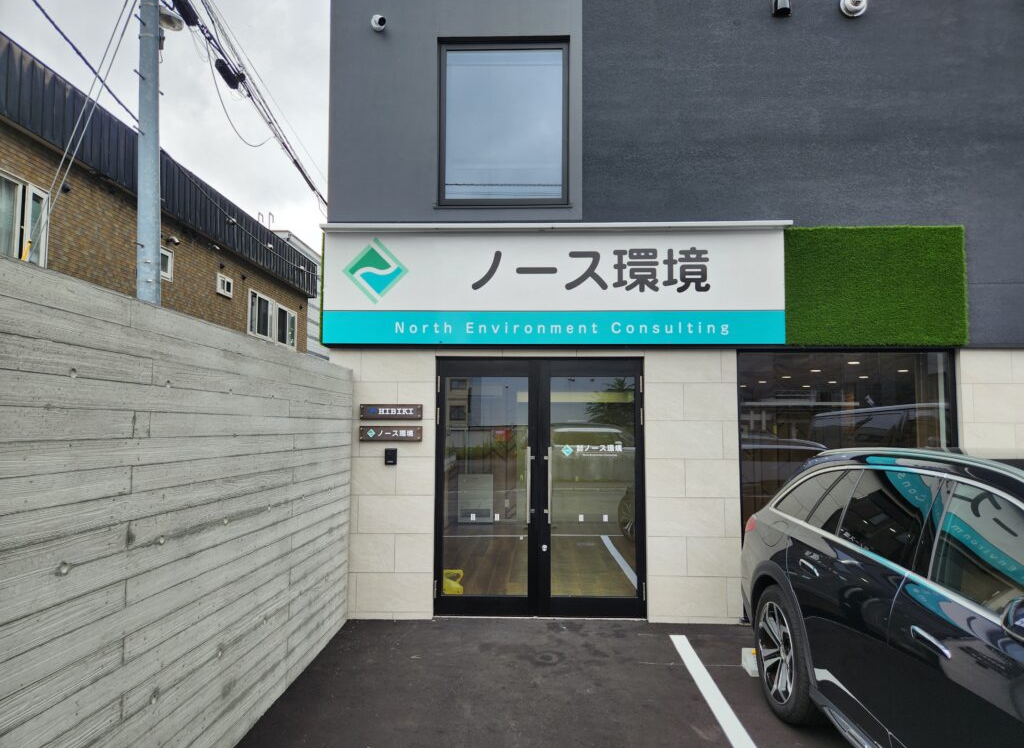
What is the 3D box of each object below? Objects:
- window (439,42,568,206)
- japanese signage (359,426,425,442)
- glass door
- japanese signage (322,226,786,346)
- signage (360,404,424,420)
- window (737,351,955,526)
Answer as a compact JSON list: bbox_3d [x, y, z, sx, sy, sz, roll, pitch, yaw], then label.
[{"bbox_3d":[-0.071,-2.041,5.589,1.069,1.391,0.100,0,-5,2],"label":"window"},{"bbox_3d":[-0.963,0.482,5.447,0.506,0.123,0.030,0,-5,2],"label":"japanese signage"},{"bbox_3d":[0.210,0.884,5.434,1.674,2.033,0.100,0,-5,2],"label":"glass door"},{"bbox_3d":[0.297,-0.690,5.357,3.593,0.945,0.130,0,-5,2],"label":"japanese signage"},{"bbox_3d":[-0.961,0.309,5.462,0.505,0.124,0.030,0,-5,2],"label":"signage"},{"bbox_3d":[2.657,0.865,5.384,1.734,2.096,0.100,0,-5,2],"label":"window"}]

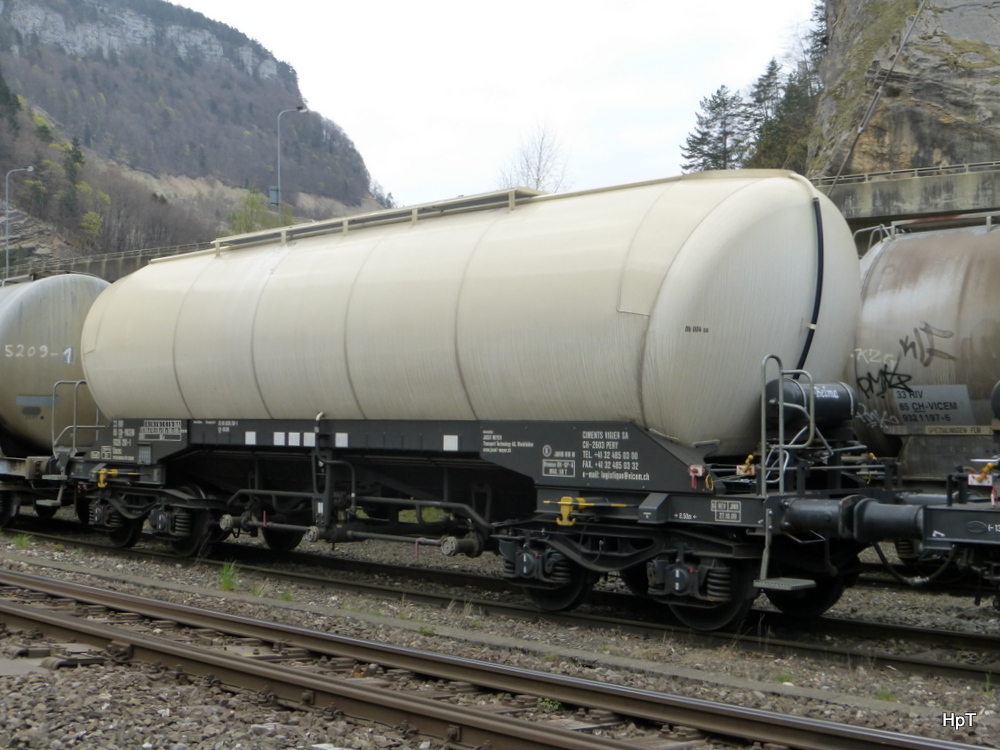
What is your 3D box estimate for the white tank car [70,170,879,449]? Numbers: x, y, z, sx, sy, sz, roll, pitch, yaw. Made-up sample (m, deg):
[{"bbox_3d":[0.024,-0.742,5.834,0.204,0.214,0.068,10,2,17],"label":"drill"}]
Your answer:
[{"bbox_3d":[-1.170,-0.405,15.608,2.950,3.060,11.500,3,-3,-43],"label":"white tank car"}]

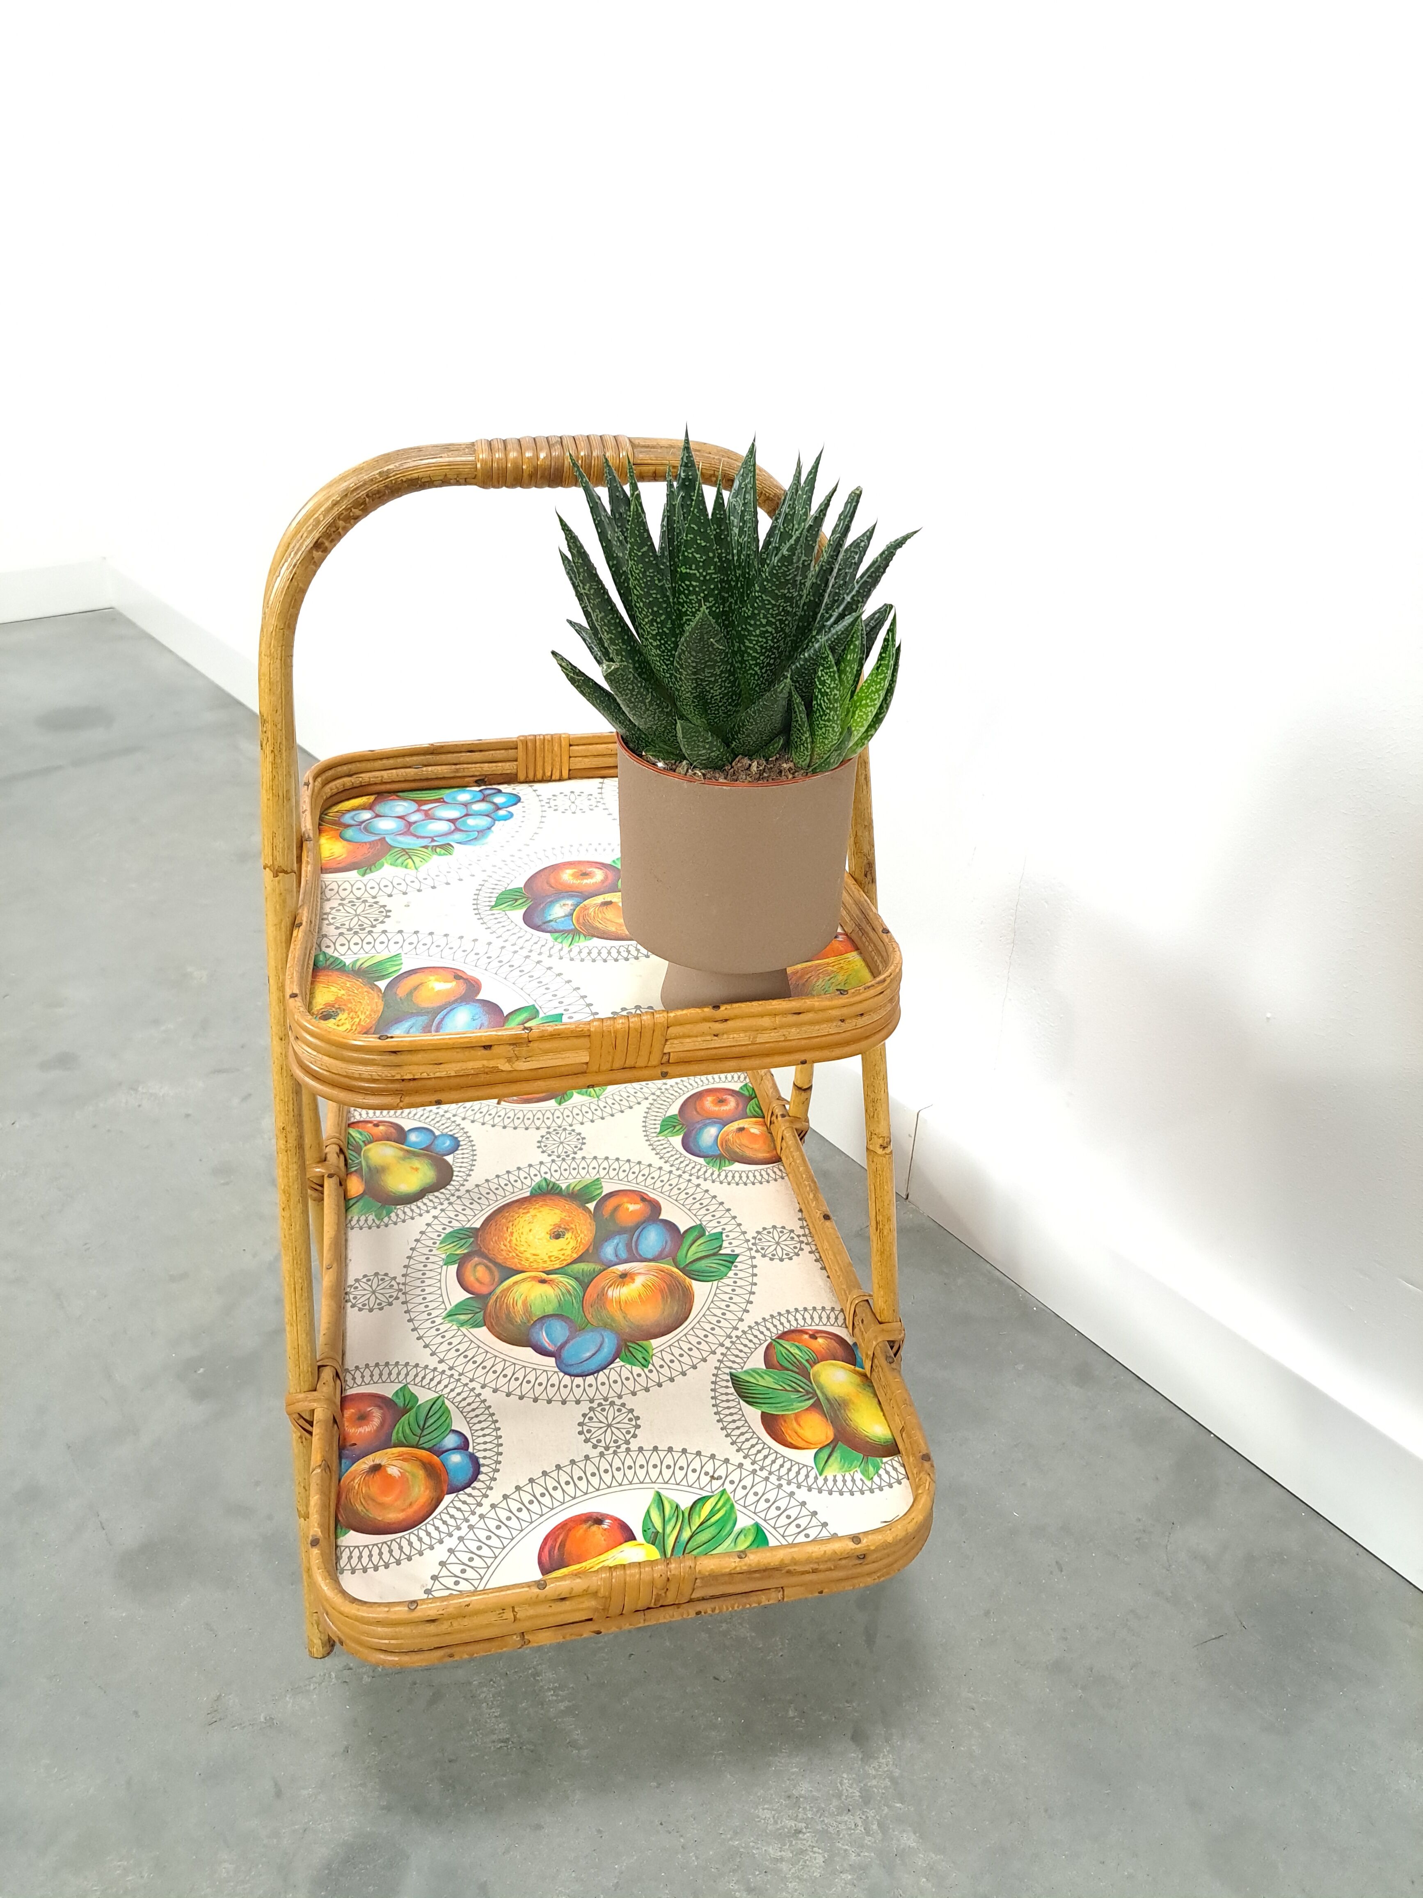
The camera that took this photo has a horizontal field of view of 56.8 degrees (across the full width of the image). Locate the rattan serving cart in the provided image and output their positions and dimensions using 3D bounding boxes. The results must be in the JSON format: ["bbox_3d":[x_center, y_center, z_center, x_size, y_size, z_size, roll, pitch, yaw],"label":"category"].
[{"bbox_3d":[-0.087,0.059,0.881,0.436,0.758,0.544,-5,29,-12],"label":"rattan serving cart"}]

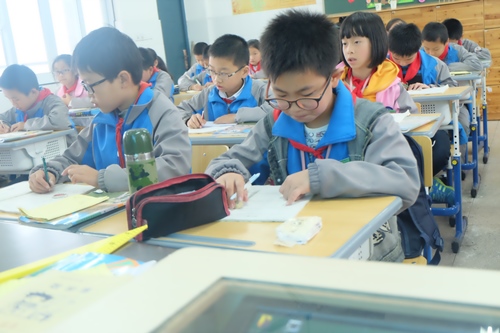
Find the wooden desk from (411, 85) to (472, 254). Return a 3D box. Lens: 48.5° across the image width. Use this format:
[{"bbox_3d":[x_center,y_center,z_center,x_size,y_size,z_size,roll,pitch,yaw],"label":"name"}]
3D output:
[{"bbox_3d":[0.776,-0.011,2.807,0.610,0.710,0.430,0,14,27],"label":"wooden desk"}]

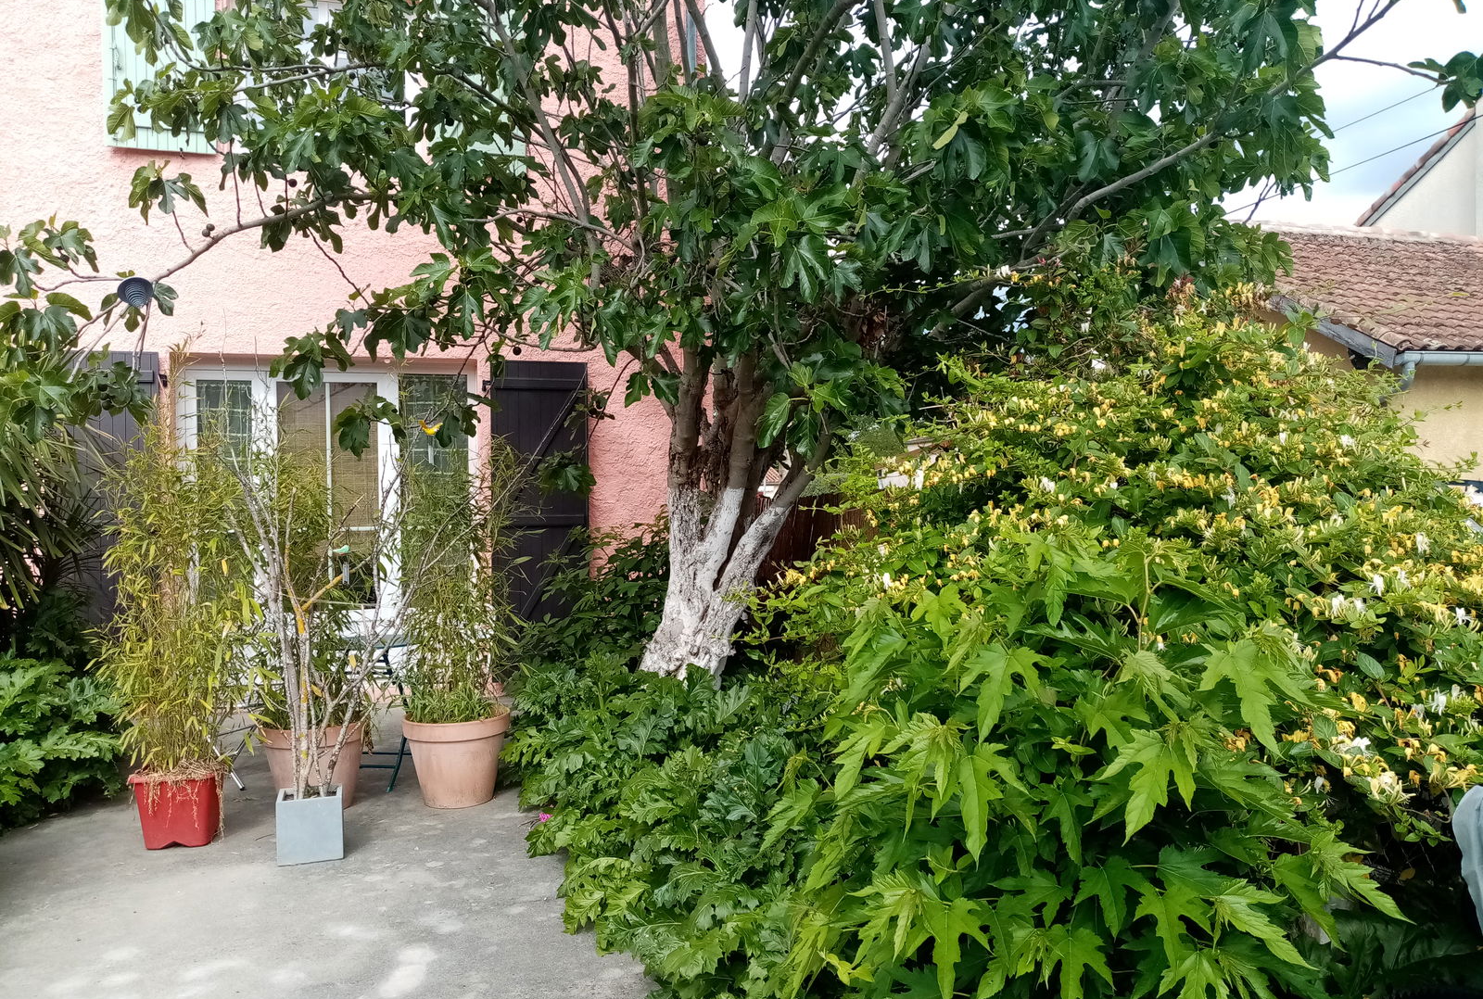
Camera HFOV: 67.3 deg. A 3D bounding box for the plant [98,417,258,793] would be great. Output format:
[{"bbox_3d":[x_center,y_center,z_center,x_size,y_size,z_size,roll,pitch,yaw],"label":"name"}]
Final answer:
[{"bbox_3d":[-2.444,0.415,4.860,0.610,1.490,0.540,-1,2,-19],"label":"plant"}]

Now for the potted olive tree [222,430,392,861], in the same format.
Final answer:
[{"bbox_3d":[-1.779,0.610,4.580,0.640,1.690,0.480,-1,2,-19],"label":"potted olive tree"}]

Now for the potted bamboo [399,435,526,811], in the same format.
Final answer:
[{"bbox_3d":[-1.346,0.576,5.360,0.560,1.710,0.550,-1,2,-19],"label":"potted bamboo"}]

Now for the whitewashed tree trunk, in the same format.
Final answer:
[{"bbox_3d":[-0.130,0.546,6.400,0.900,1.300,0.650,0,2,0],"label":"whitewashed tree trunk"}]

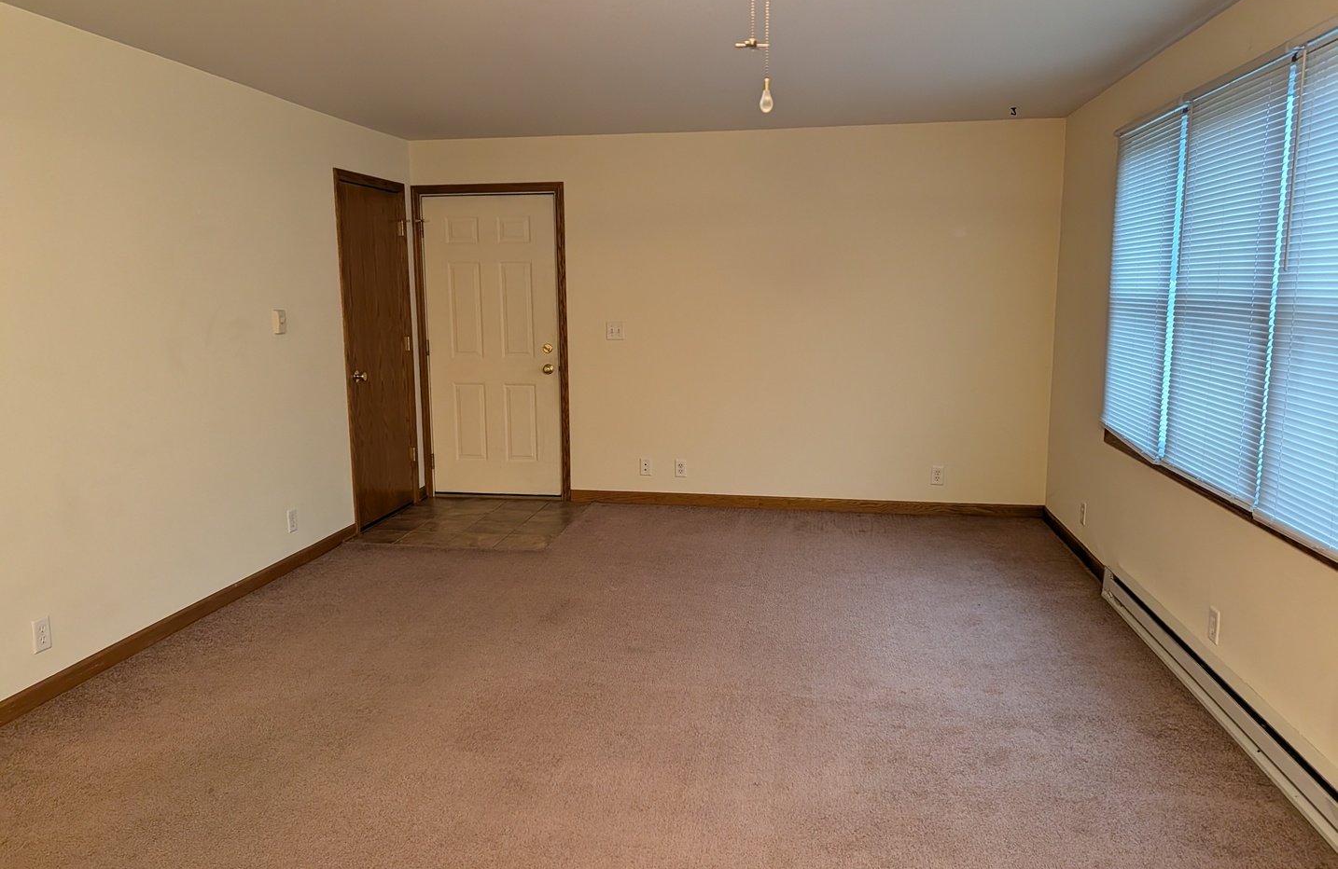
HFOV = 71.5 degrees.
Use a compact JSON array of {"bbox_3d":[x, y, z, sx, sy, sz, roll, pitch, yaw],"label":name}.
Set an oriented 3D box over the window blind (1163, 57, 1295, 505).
[{"bbox_3d":[1.920,-0.513,3.257,0.040,1.390,0.840,1,9,10],"label":"window blind"}]

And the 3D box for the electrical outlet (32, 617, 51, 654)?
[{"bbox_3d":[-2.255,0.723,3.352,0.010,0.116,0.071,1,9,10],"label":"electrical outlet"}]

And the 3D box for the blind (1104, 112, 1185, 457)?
[{"bbox_3d":[2.062,-0.655,4.085,0.040,1.382,0.815,1,9,10],"label":"blind"}]

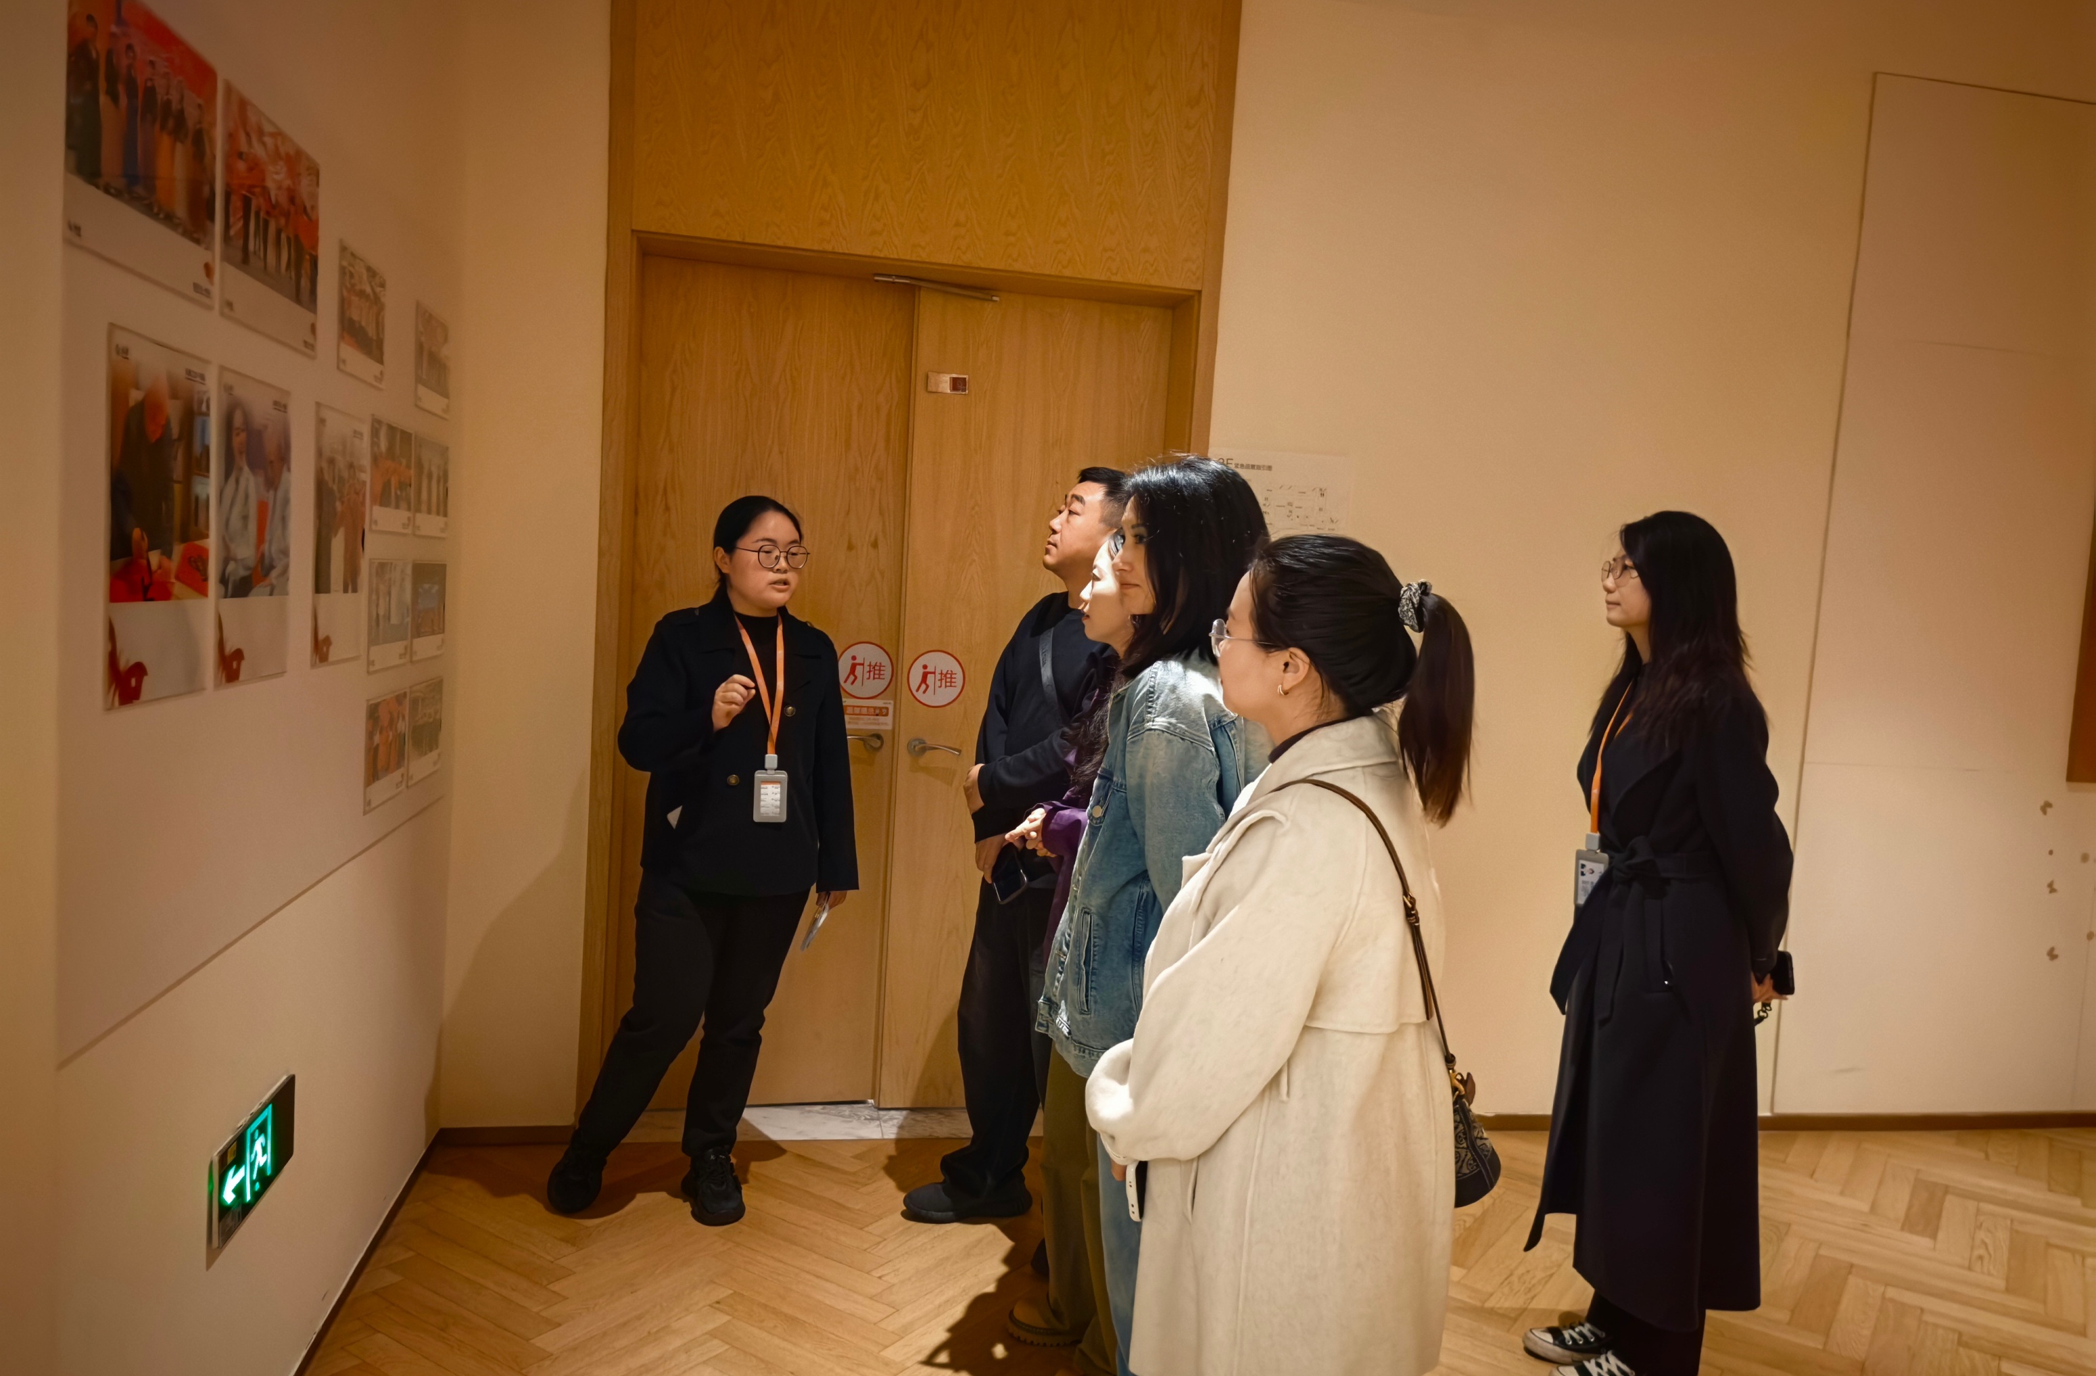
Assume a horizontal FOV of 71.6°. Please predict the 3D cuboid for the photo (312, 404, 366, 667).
[{"bbox_3d":[-1.214,-0.257,2.494,0.010,0.425,0.297,3,4,-11],"label":"photo"}]

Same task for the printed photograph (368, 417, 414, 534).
[{"bbox_3d":[-1.271,-0.406,2.819,0.010,0.207,0.307,3,4,-11],"label":"printed photograph"}]

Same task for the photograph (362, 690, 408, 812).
[{"bbox_3d":[-1.312,0.122,2.882,0.008,0.213,0.315,2,4,-11],"label":"photograph"}]

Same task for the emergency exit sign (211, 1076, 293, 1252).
[{"bbox_3d":[-1.194,0.711,2.192,0.020,0.139,0.335,2,4,-11],"label":"emergency exit sign"}]

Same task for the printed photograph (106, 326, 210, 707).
[{"bbox_3d":[-1.083,-0.199,1.776,0.008,0.430,0.303,2,4,-11],"label":"printed photograph"}]

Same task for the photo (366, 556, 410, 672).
[{"bbox_3d":[-1.288,-0.143,2.846,0.010,0.213,0.302,3,4,-11],"label":"photo"}]

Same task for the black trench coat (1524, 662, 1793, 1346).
[{"bbox_3d":[1.172,0.581,2.747,0.440,1.240,0.500,4,4,3],"label":"black trench coat"}]

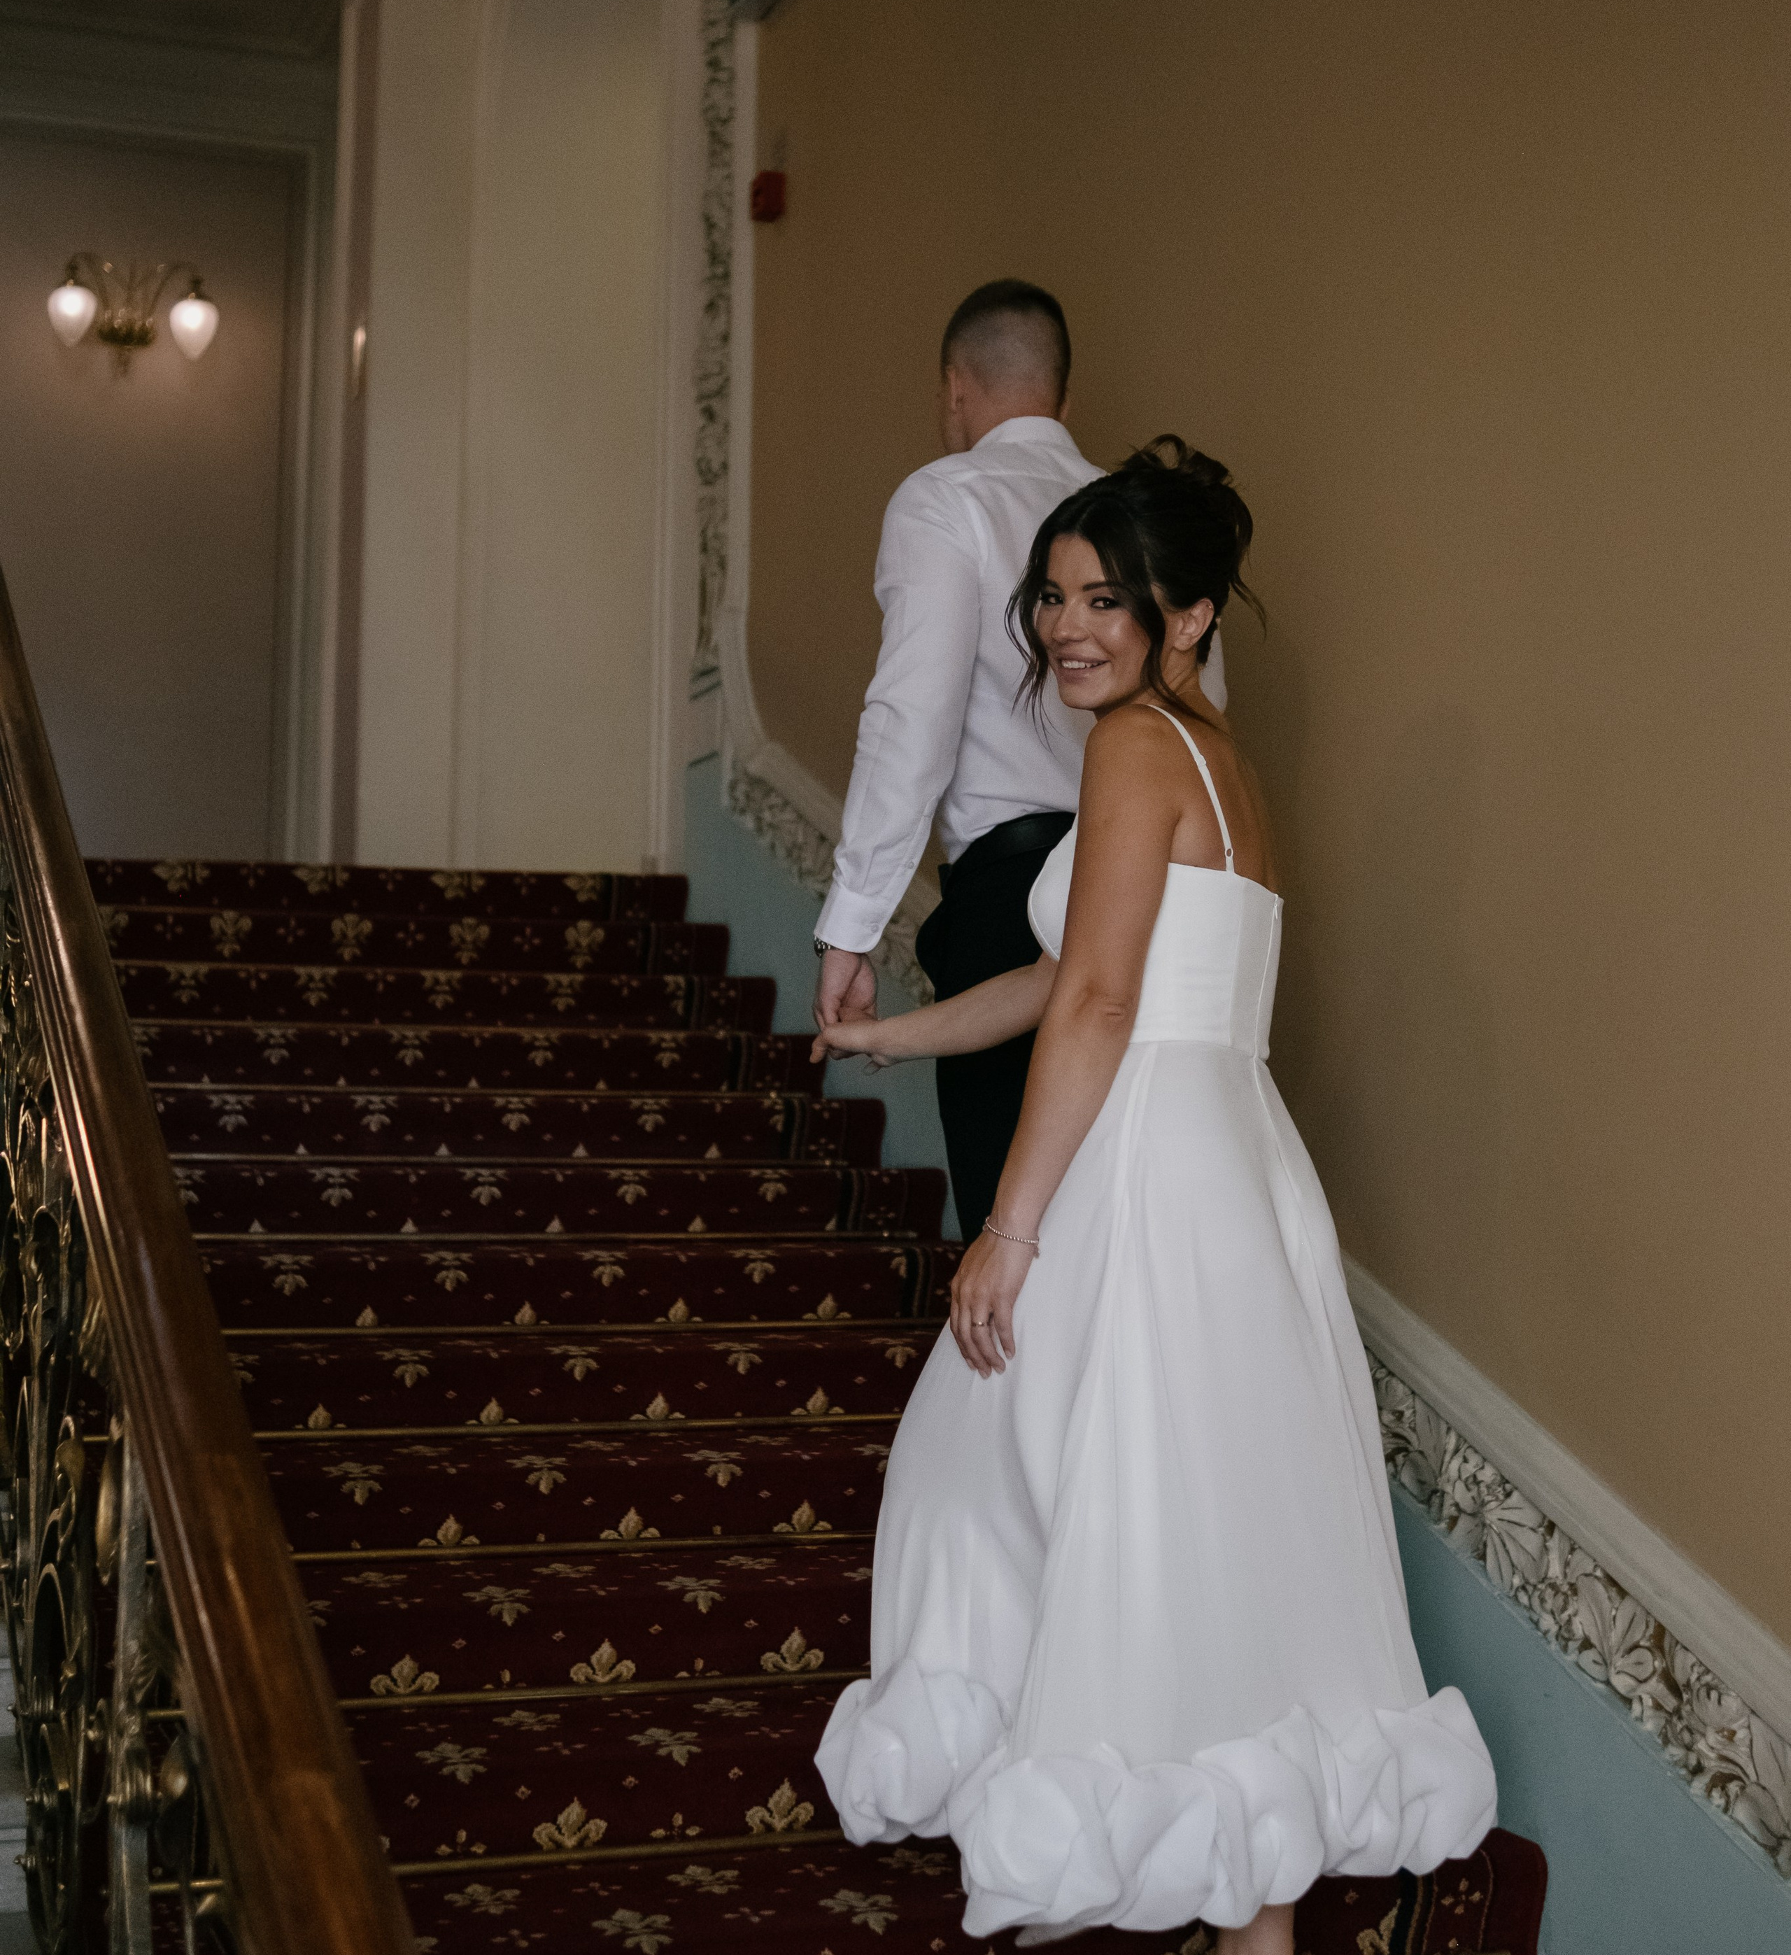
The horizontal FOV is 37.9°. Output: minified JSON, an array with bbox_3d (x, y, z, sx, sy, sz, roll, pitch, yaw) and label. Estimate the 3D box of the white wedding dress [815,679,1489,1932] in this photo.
[{"bbox_3d":[0.280,0.340,2.810,0.700,1.260,0.620,-2,-5,30],"label":"white wedding dress"}]

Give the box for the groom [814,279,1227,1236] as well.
[{"bbox_3d":[0.171,0.034,3.420,0.560,1.870,0.460,3,-4,-28],"label":"groom"}]

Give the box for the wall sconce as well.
[{"bbox_3d":[-2.718,-2.365,9.300,0.600,0.380,0.300,2,-4,-20],"label":"wall sconce"}]

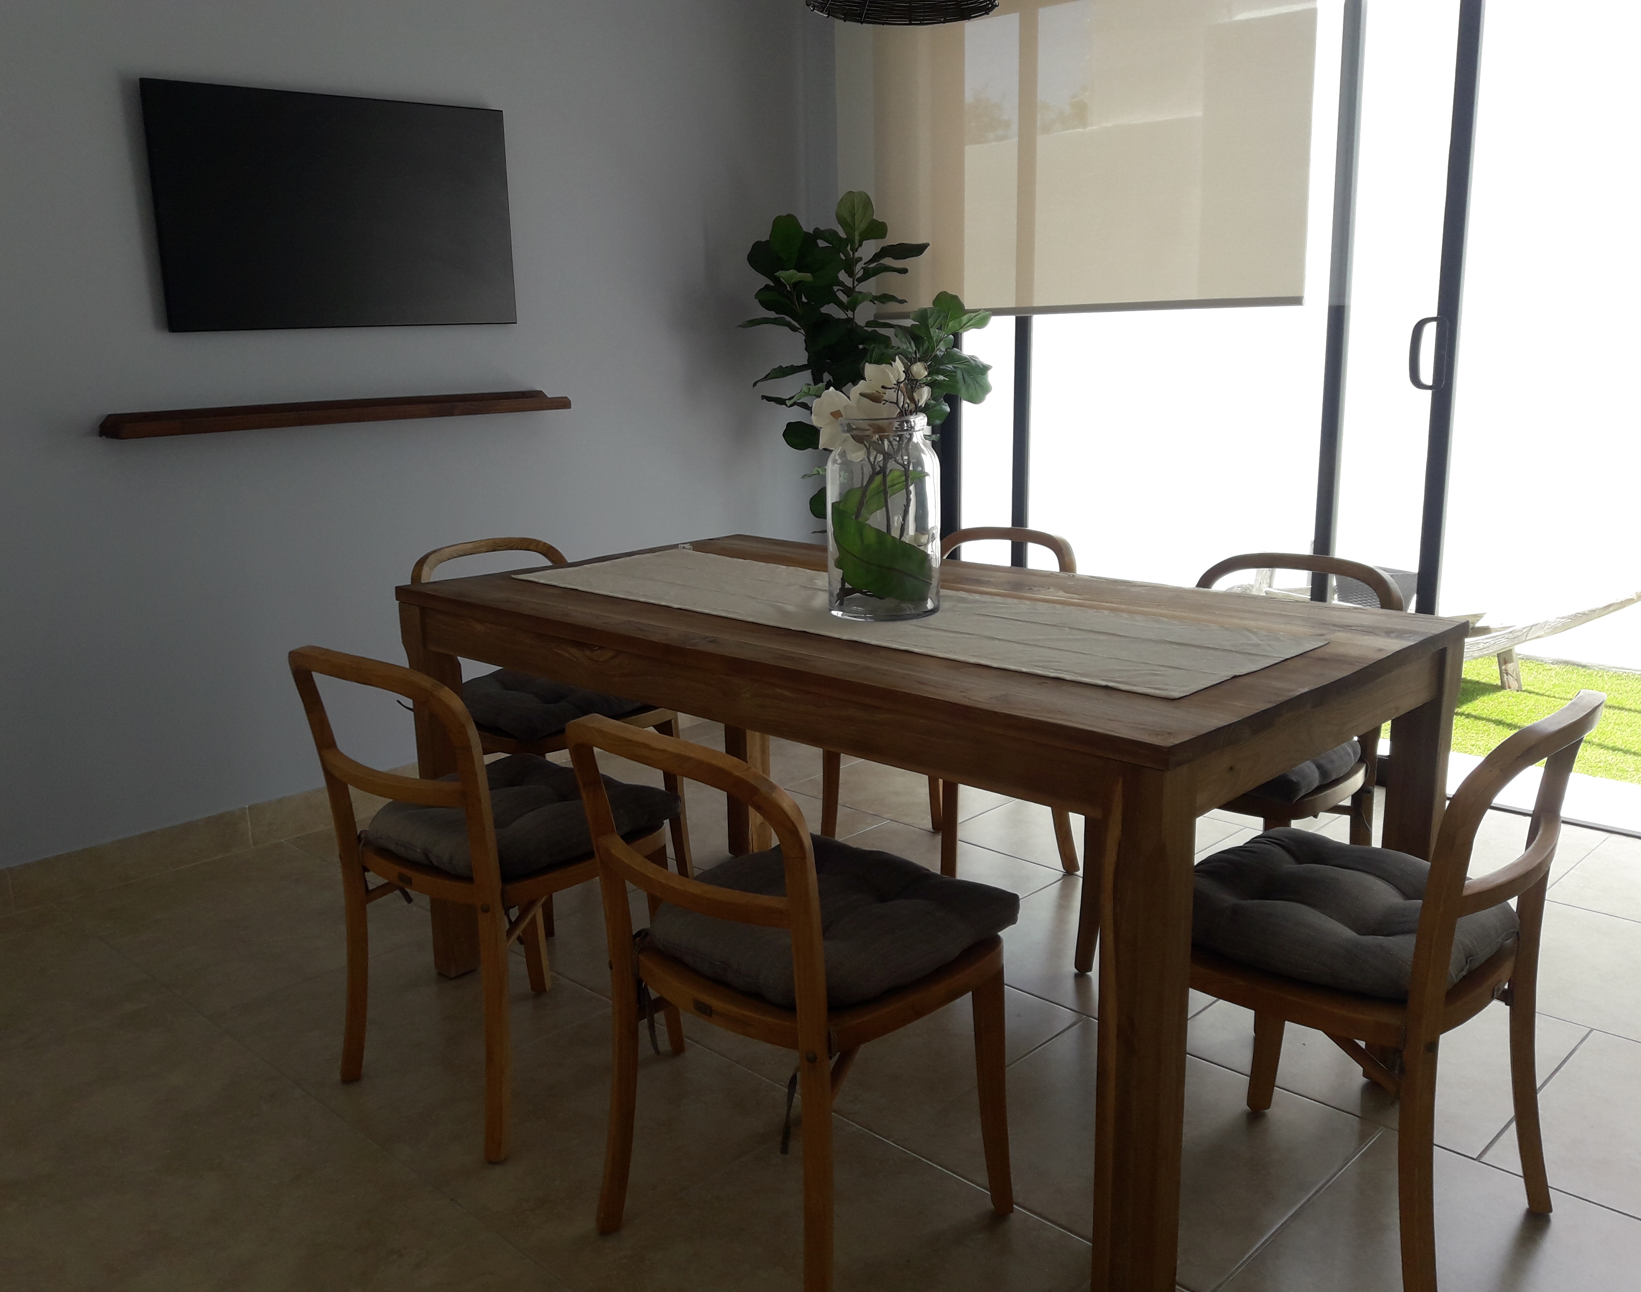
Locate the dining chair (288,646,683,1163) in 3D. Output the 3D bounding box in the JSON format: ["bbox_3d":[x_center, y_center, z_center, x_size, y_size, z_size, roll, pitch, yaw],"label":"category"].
[{"bbox_3d":[-0.545,0.362,2.395,0.465,0.803,0.485,9,16,38],"label":"dining chair"}]

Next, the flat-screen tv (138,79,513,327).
[{"bbox_3d":[-1.205,-1.093,3.533,0.050,0.557,0.949,11,17,43],"label":"flat-screen tv"}]

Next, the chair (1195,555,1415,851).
[{"bbox_3d":[0.812,0.240,2.804,0.485,0.803,0.465,-11,16,-36],"label":"chair"}]

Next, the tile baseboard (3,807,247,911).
[{"bbox_3d":[-1.638,0.504,3.344,0.012,0.108,0.550,11,17,43],"label":"tile baseboard"}]

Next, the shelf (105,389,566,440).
[{"bbox_3d":[-1.195,-0.610,3.632,0.110,0.053,1.245,11,17,43],"label":"shelf"}]

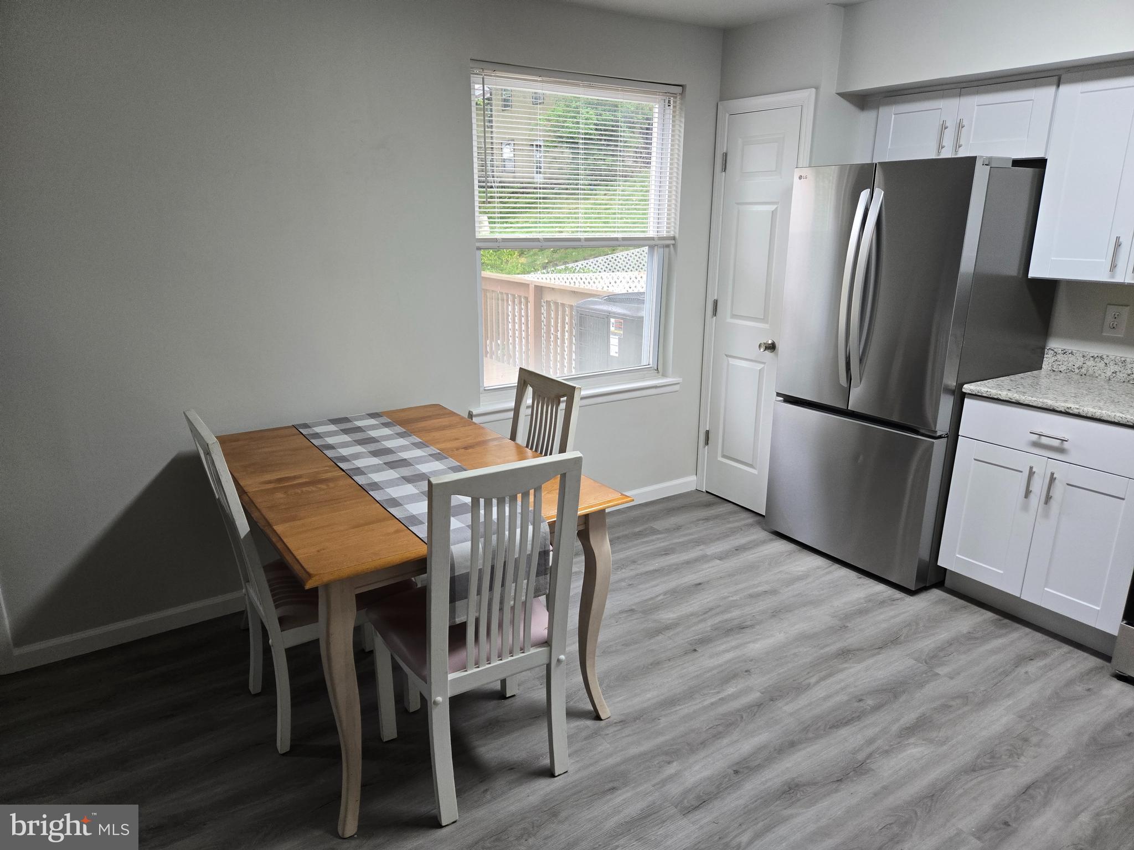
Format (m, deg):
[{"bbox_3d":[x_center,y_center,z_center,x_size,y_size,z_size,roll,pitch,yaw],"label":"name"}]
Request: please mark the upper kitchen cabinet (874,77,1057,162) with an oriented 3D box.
[{"bbox_3d":[1.761,-1.279,3.247,0.340,0.304,0.763,-10,19,-33],"label":"upper kitchen cabinet"}]

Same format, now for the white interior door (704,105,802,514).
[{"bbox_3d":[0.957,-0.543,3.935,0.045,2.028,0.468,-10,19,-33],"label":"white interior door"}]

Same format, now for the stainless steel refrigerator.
[{"bbox_3d":[1.516,-0.261,3.455,0.770,1.765,0.820,-10,19,-33],"label":"stainless steel refrigerator"}]

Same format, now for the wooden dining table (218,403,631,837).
[{"bbox_3d":[-0.568,0.493,2.594,0.945,0.757,1.345,-10,19,-33],"label":"wooden dining table"}]

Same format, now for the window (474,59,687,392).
[{"bbox_3d":[0.073,-0.892,3.599,1.170,1.435,0.100,-10,19,-33],"label":"window"}]

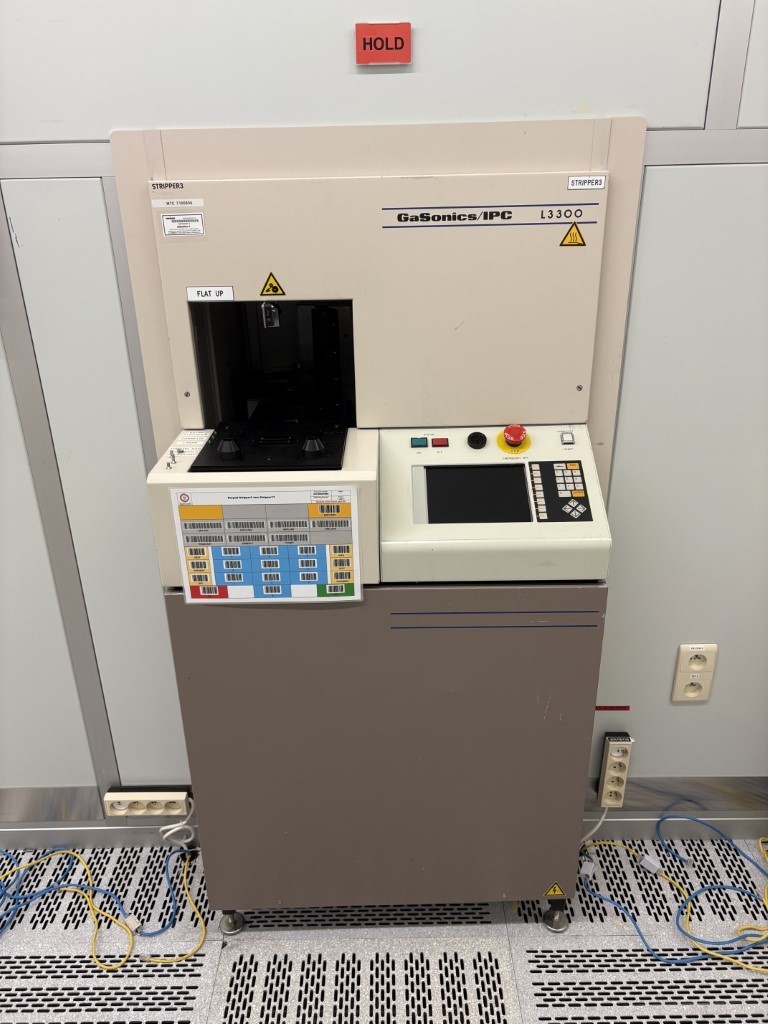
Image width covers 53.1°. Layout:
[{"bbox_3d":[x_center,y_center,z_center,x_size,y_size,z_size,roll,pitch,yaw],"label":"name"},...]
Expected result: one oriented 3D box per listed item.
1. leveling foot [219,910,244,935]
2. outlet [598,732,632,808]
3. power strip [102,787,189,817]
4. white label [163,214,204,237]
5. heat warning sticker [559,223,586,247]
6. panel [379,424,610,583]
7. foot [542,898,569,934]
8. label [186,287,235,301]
[{"bbox_3d":[-0.329,0.869,1.660,0.054,0.065,0.054,-1,24,0],"label":"leveling foot"},{"bbox_3d":[0.536,0.604,1.789,0.051,0.198,0.041,-1,24,0],"label":"outlet"},{"bbox_3d":[-0.554,0.684,1.821,0.192,0.053,0.041,-1,24,0],"label":"power strip"},{"bbox_3d":[-0.339,-0.487,1.303,0.070,0.035,0.002,-1,24,0],"label":"white label"},{"bbox_3d":[0.324,-0.473,1.310,0.045,0.039,0.002,-1,24,0],"label":"heat warning sticker"},{"bbox_3d":[0.187,-0.022,1.379,0.388,0.205,0.236,-1,24,0],"label":"panel"},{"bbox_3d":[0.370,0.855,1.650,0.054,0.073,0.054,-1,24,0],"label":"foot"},{"bbox_3d":[-0.304,-0.383,1.348,0.081,0.023,0.002,-1,24,0],"label":"label"}]

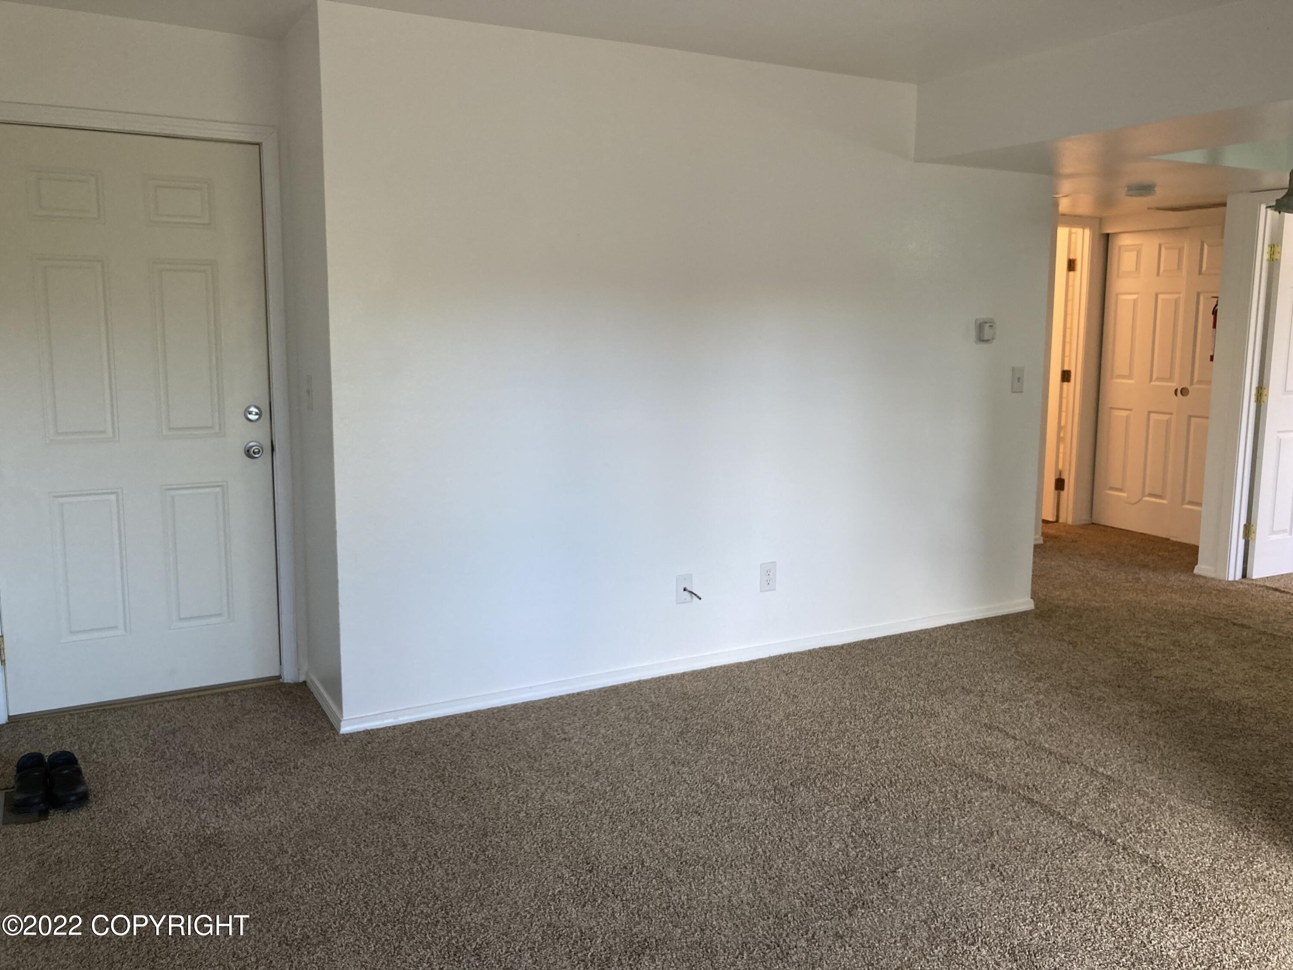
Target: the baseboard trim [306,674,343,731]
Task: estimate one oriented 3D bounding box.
[{"bbox_3d":[-1.202,0.798,3.900,0.015,0.055,0.593,-4,10,-29],"label":"baseboard trim"}]

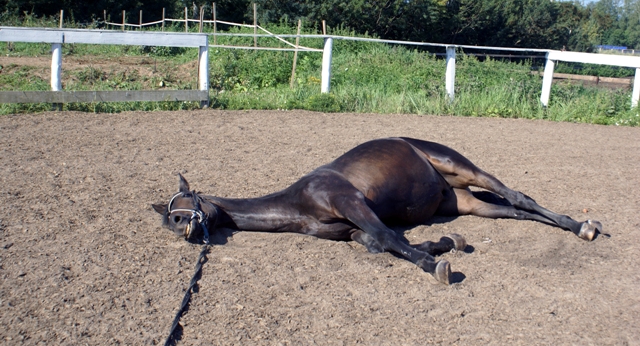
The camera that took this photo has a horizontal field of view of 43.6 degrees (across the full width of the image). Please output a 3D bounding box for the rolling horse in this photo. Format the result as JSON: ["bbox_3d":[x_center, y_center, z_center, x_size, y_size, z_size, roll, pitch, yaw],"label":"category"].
[{"bbox_3d":[0.363,0.110,5.528,2.600,0.650,2.120,-6,13,-36],"label":"rolling horse"}]

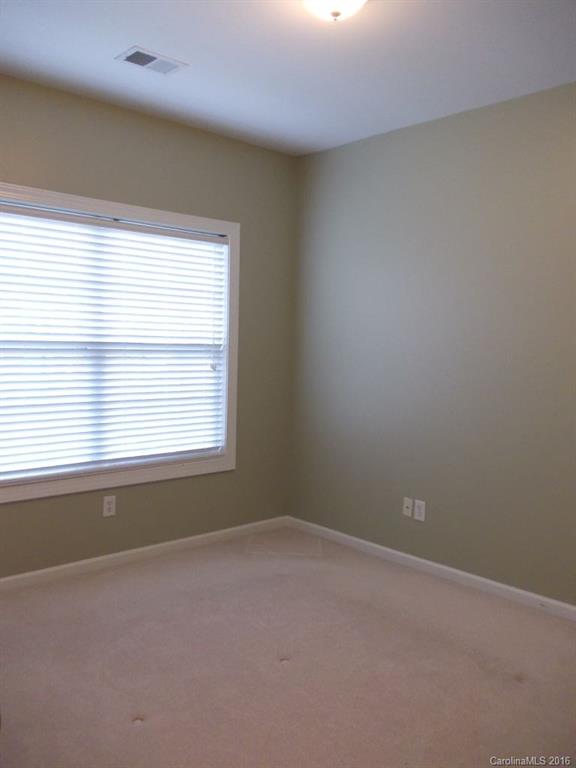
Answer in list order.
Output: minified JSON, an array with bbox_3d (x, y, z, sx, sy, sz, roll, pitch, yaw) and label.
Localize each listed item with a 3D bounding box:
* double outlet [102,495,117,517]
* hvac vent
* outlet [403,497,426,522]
[{"bbox_3d":[-1.048,0.723,3.669,0.072,0.115,0.012,-2,6,-42],"label":"double outlet"},{"bbox_3d":[-0.648,-1.542,2.995,0.292,0.015,0.197,-2,6,-42],"label":"hvac vent"},{"bbox_3d":[0.772,0.767,3.810,0.012,0.116,0.157,-2,6,-42],"label":"outlet"}]

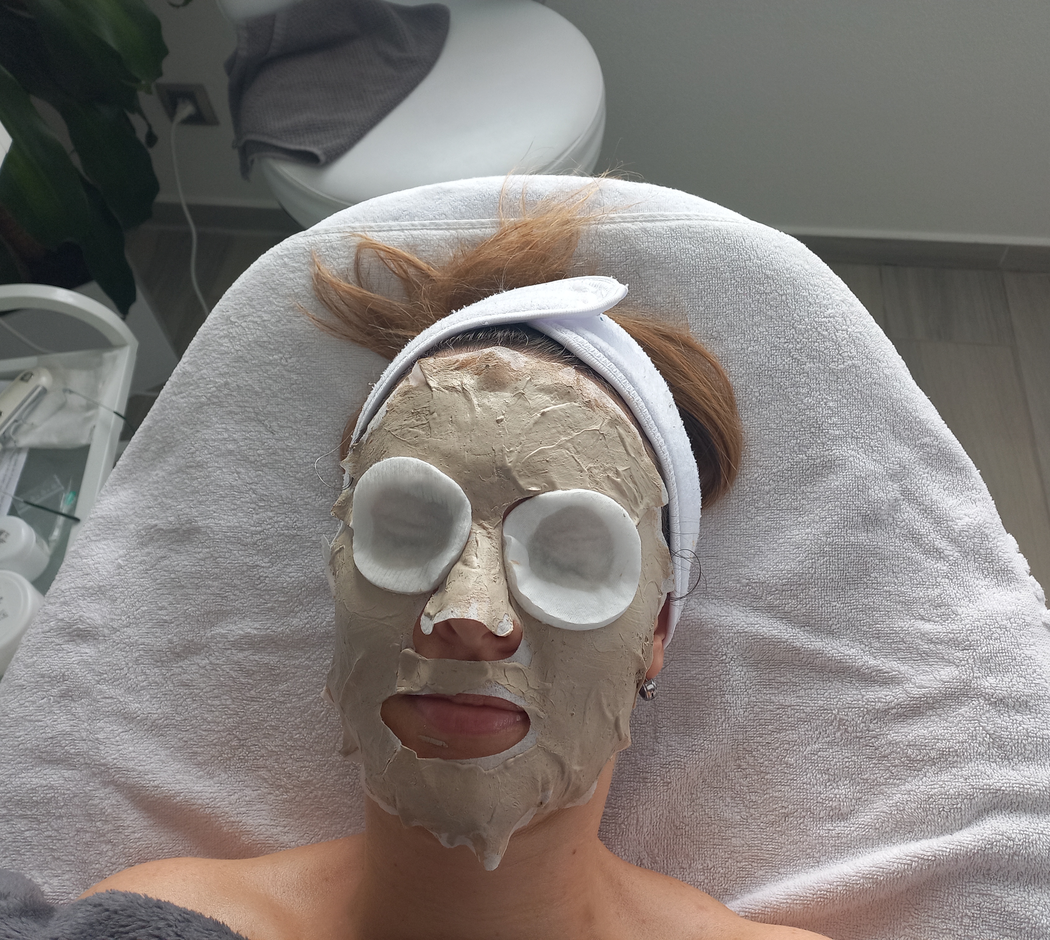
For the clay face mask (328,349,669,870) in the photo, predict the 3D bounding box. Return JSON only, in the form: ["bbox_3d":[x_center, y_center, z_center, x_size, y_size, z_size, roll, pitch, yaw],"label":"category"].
[{"bbox_3d":[-0.016,0.050,0.372,0.155,0.095,0.204,5,79,4],"label":"clay face mask"}]

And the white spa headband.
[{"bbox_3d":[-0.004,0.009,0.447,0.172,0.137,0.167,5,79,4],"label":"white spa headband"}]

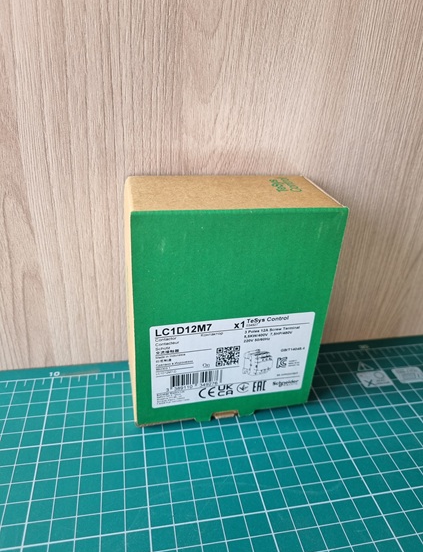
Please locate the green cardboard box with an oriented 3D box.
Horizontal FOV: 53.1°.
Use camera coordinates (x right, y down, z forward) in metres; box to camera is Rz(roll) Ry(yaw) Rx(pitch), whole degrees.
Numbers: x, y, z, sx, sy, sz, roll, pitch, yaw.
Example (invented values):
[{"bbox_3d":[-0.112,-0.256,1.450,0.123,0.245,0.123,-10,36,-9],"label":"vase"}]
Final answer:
[{"bbox_3d":[0.006,0.011,0.226,0.095,0.115,0.053,-3,28,-12],"label":"green cardboard box"}]

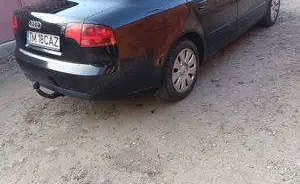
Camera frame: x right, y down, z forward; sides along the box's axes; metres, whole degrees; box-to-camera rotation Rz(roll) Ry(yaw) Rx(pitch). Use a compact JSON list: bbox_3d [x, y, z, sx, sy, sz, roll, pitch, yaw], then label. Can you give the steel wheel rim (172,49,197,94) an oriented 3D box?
[{"bbox_3d":[0.304,-0.214,2.745,0.130,0.436,0.436,15,36,37],"label":"steel wheel rim"}]

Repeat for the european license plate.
[{"bbox_3d":[-0.918,-0.448,2.384,0.520,0.112,0.015,15,23,37],"label":"european license plate"}]

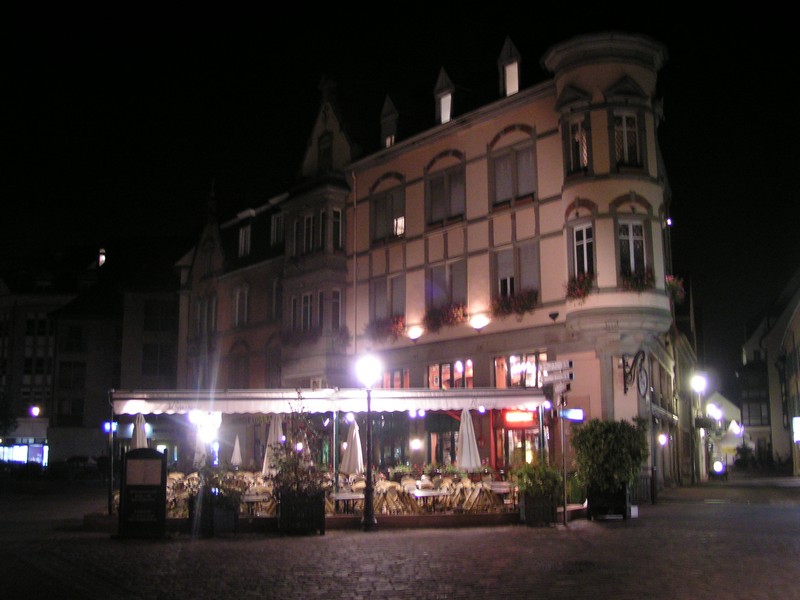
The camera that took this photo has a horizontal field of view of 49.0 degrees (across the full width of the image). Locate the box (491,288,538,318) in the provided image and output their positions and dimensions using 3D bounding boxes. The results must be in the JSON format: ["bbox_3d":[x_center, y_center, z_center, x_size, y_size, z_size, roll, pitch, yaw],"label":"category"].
[{"bbox_3d":[3.804,0.130,29.301,0.480,0.740,1.900,8,-12,-38],"label":"box"}]

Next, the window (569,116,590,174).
[{"bbox_3d":[5.498,-4.732,26.897,0.250,1.822,0.826,7,-12,-38],"label":"window"}]

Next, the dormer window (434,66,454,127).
[{"bbox_3d":[2.087,-7.927,34.782,0.900,2.451,1.205,7,-12,-38],"label":"dormer window"}]

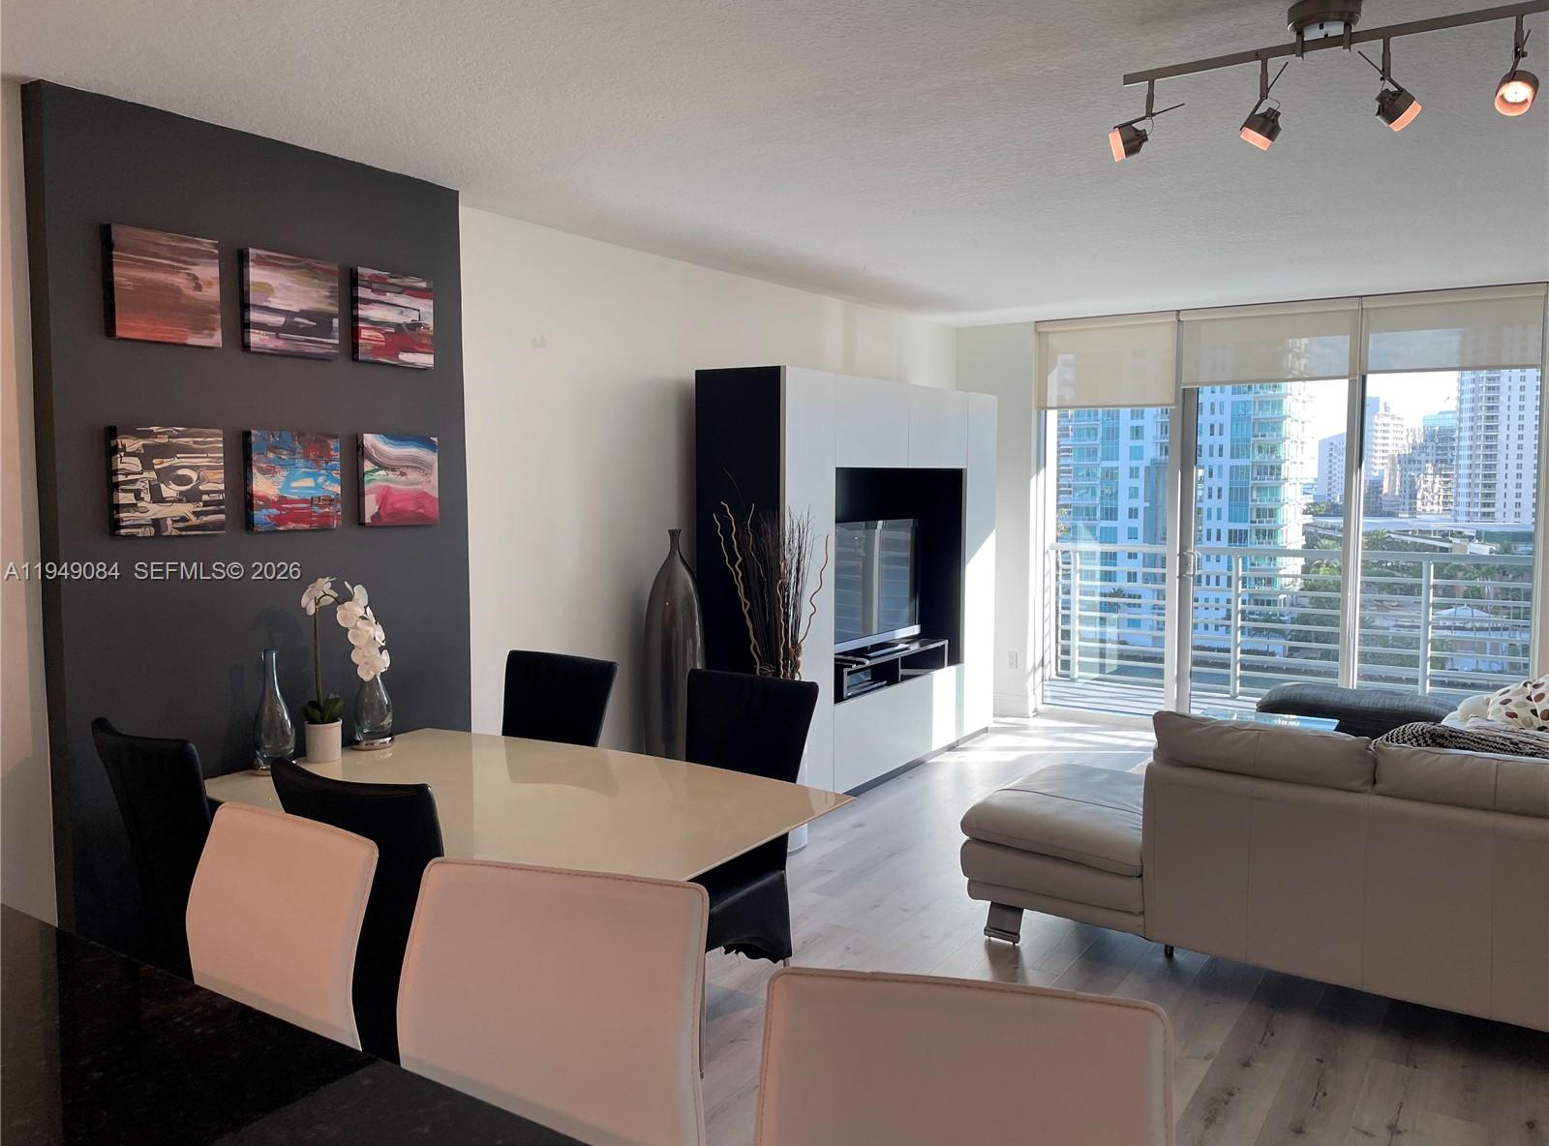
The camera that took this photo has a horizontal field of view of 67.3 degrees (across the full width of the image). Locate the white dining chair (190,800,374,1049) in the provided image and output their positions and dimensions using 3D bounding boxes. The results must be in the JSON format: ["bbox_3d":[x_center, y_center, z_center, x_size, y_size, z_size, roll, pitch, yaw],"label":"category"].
[{"bbox_3d":[-0.918,0.943,1.831,0.440,1.000,0.490,3,5,31],"label":"white dining chair"}]

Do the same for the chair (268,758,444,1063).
[{"bbox_3d":[-0.729,0.896,2.581,0.470,0.990,0.600,3,6,33],"label":"chair"}]

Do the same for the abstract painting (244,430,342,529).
[{"bbox_3d":[-1.495,-0.285,3.628,0.036,0.305,0.305,3,6,33],"label":"abstract painting"}]

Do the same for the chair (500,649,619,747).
[{"bbox_3d":[-0.878,0.794,3.829,0.465,0.977,0.600,3,5,33],"label":"chair"}]

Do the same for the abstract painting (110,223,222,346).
[{"bbox_3d":[-1.694,-0.788,3.235,0.040,0.300,0.303,3,5,33],"label":"abstract painting"}]

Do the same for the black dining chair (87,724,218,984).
[{"bbox_3d":[-1.367,0.855,3.081,0.465,0.977,0.600,3,5,33],"label":"black dining chair"}]

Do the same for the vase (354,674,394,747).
[{"bbox_3d":[-1.279,0.382,3.705,0.135,0.340,0.135,3,5,33],"label":"vase"}]

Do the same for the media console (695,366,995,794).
[{"bbox_3d":[0.520,0.012,6.502,0.510,2.098,2.461,3,6,33],"label":"media console"}]

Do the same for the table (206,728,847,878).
[{"bbox_3d":[-0.708,0.967,3.179,1.640,0.750,1.040,3,6,33],"label":"table"}]

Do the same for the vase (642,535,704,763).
[{"bbox_3d":[-0.442,0.491,5.225,0.270,1.358,0.270,0,5,0],"label":"vase"}]

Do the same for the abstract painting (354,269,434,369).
[{"bbox_3d":[-1.271,-0.839,3.881,0.040,0.300,0.303,3,5,33],"label":"abstract painting"}]

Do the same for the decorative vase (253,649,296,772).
[{"bbox_3d":[-1.470,0.398,3.411,0.125,0.348,0.125,3,6,33],"label":"decorative vase"}]

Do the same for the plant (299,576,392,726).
[{"bbox_3d":[-1.292,0.230,3.503,0.250,0.440,0.160,0,5,0],"label":"plant"}]

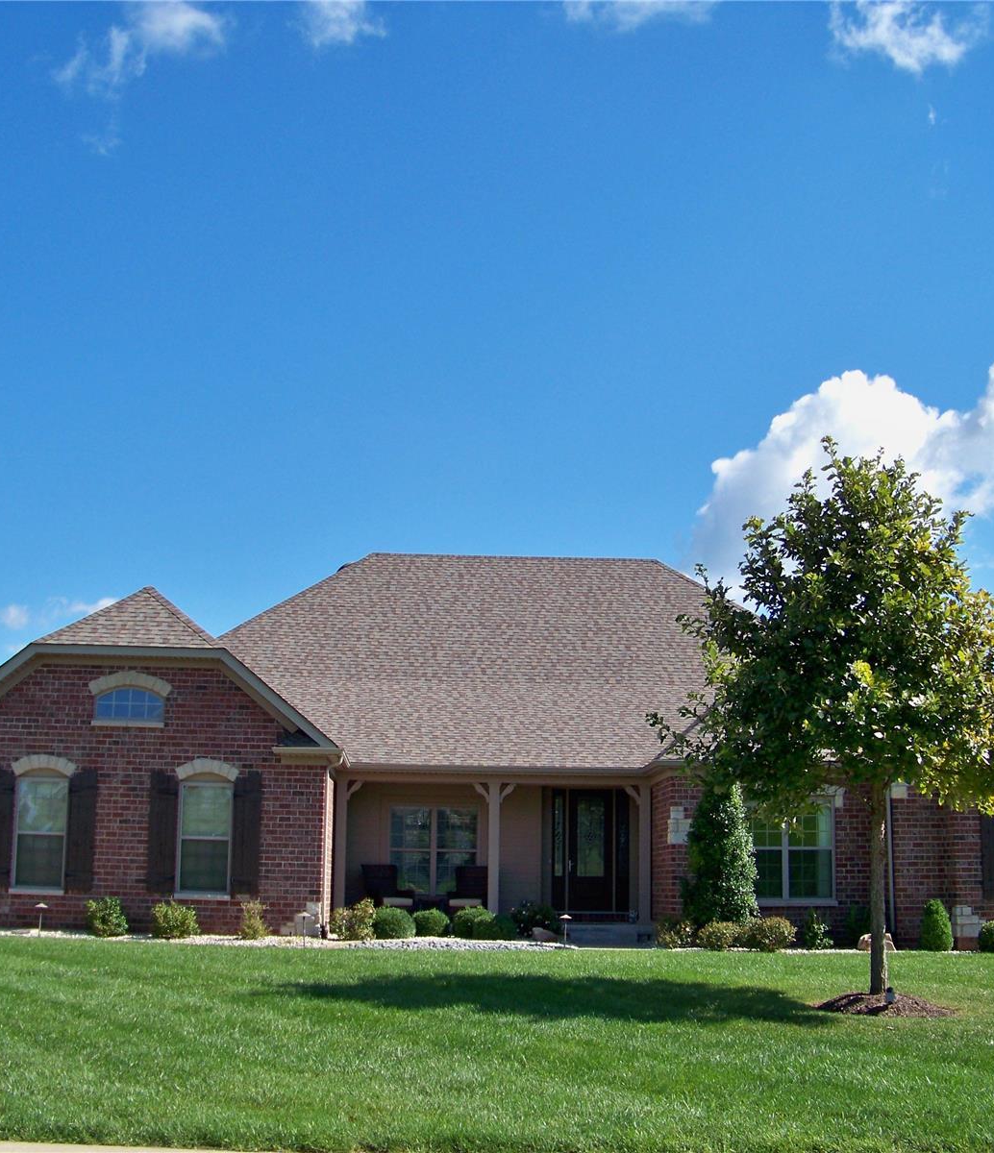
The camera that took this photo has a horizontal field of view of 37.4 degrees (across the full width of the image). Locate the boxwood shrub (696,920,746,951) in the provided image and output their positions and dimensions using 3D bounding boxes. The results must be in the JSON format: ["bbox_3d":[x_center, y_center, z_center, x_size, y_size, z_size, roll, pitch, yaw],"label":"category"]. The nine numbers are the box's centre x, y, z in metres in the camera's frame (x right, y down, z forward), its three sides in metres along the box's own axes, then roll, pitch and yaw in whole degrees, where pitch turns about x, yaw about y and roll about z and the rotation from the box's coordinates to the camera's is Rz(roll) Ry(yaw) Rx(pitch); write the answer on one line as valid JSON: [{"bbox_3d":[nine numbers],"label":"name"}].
[{"bbox_3d":[3.529,5.656,23.087,0.786,0.459,0.786,2,-9,-5],"label":"boxwood shrub"}]

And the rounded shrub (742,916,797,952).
[{"bbox_3d":[4.290,5.611,23.059,0.836,0.533,0.836,2,-9,-5],"label":"rounded shrub"}]

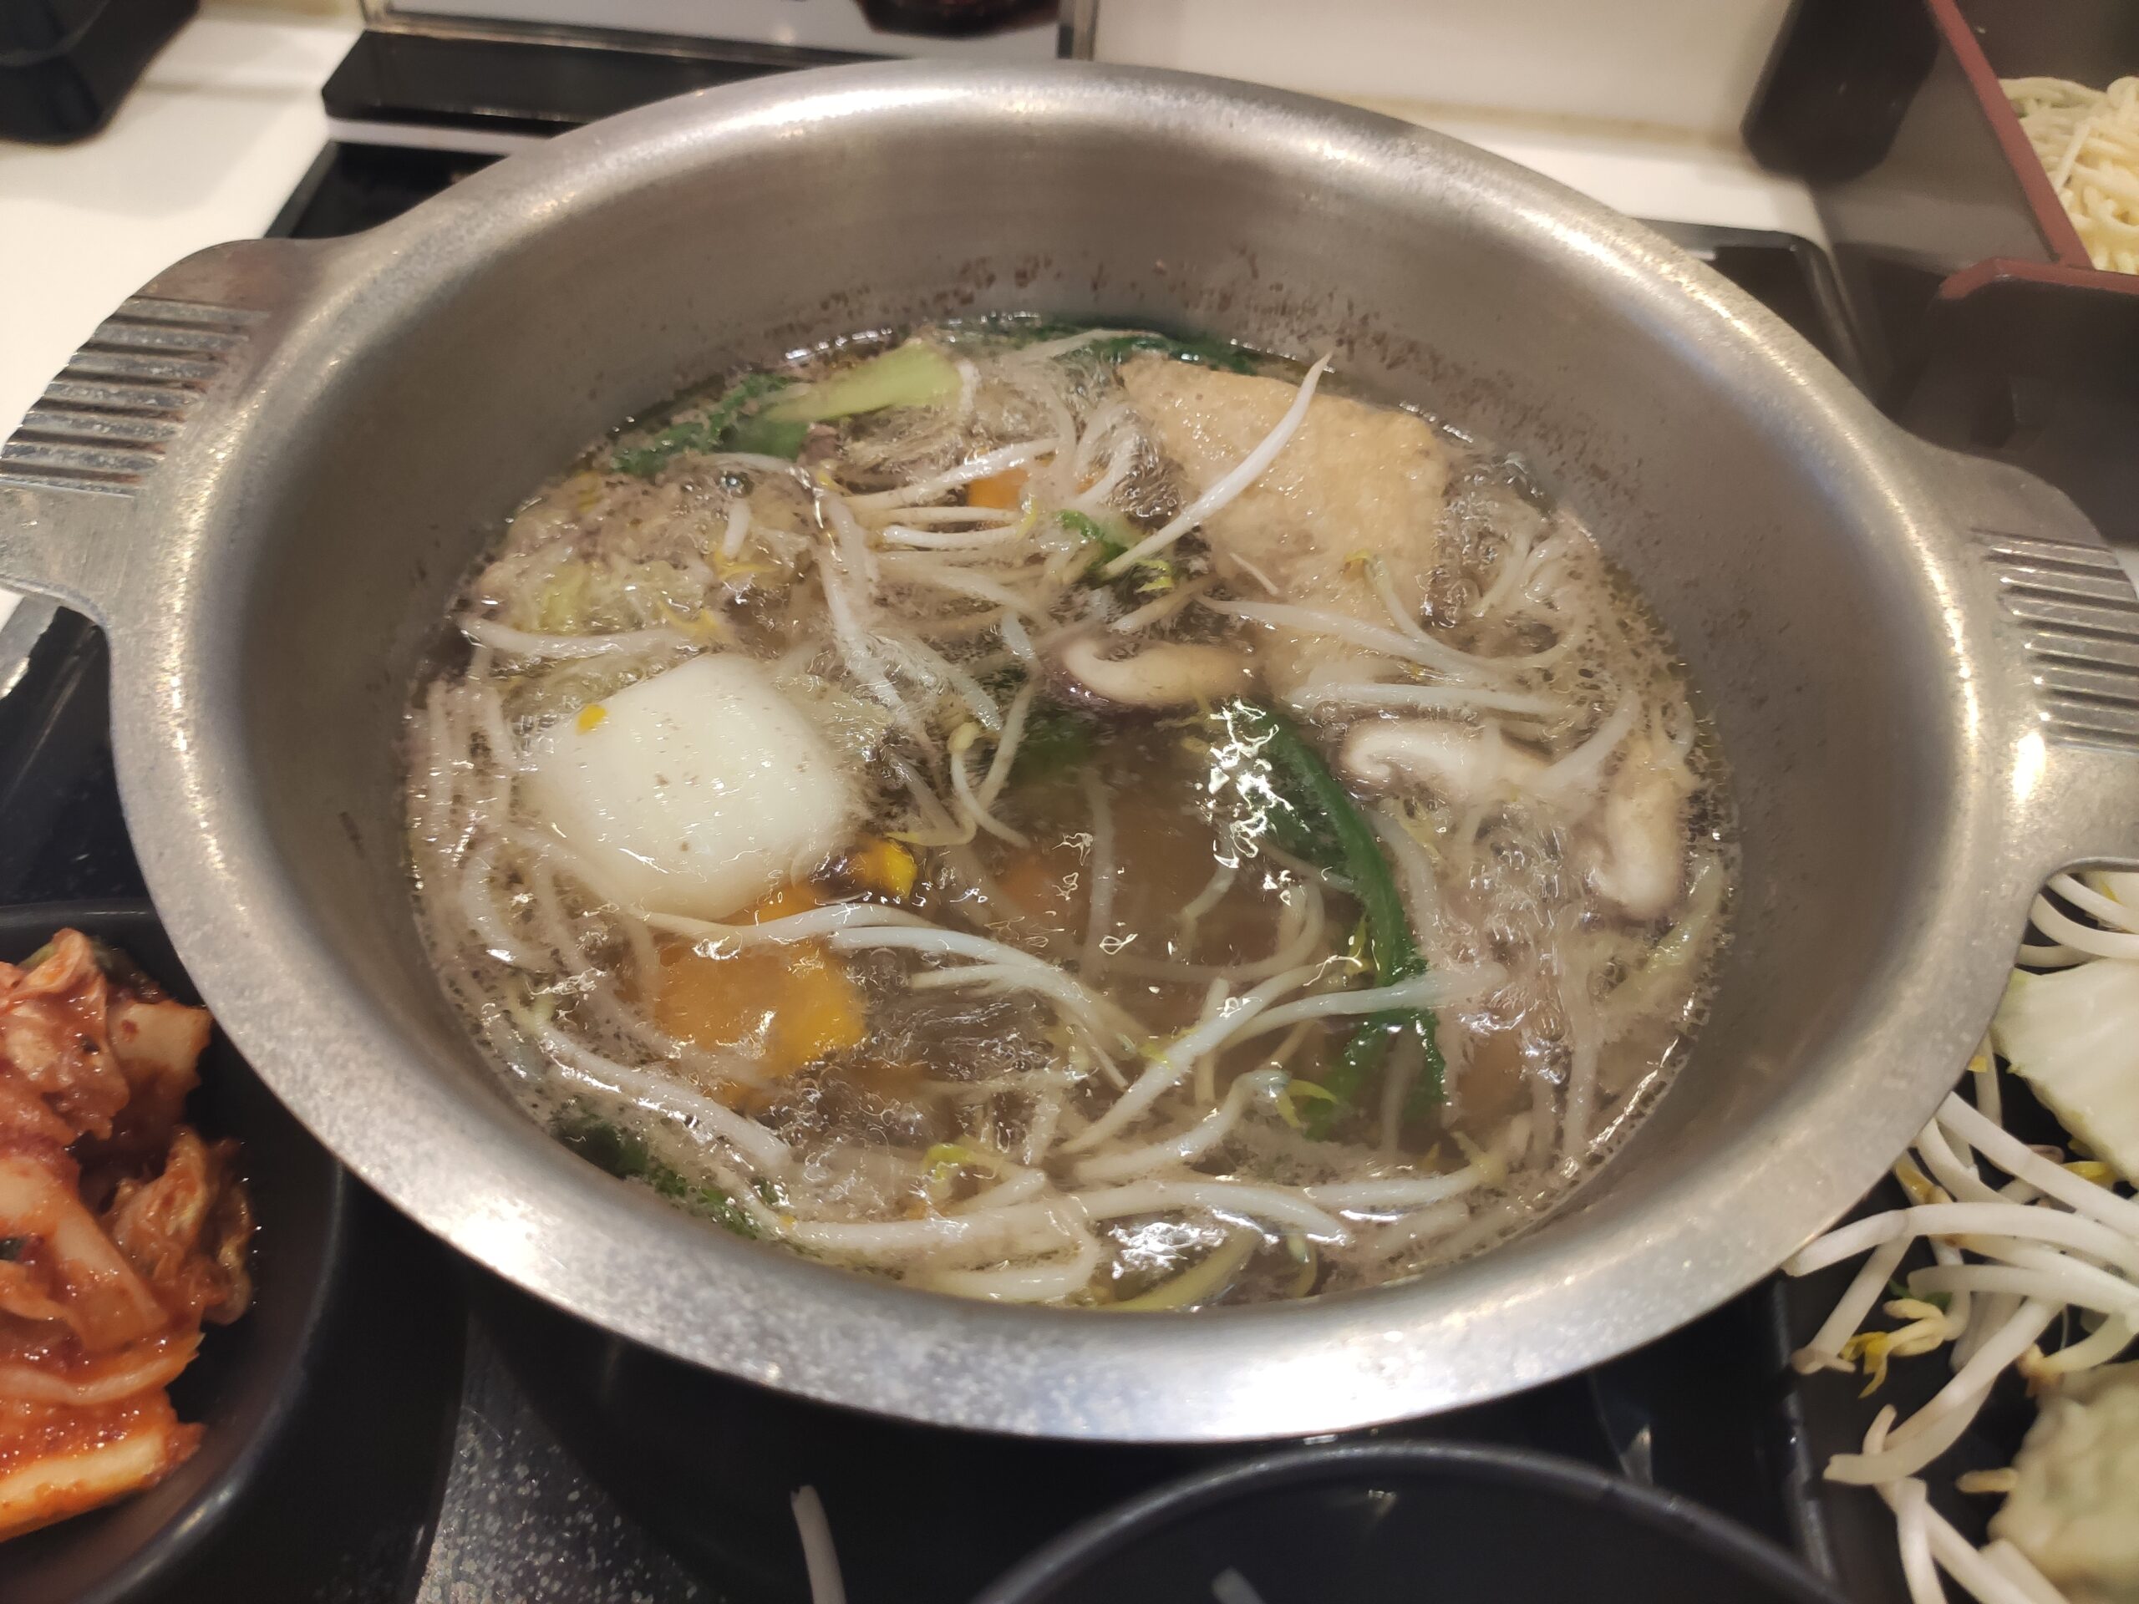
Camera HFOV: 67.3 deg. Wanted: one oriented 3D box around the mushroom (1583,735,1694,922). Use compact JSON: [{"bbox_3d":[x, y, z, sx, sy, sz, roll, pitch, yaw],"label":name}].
[{"bbox_3d":[0.078,0.005,0.222,0.015,0.011,0.029,17,52,8],"label":"mushroom"}]

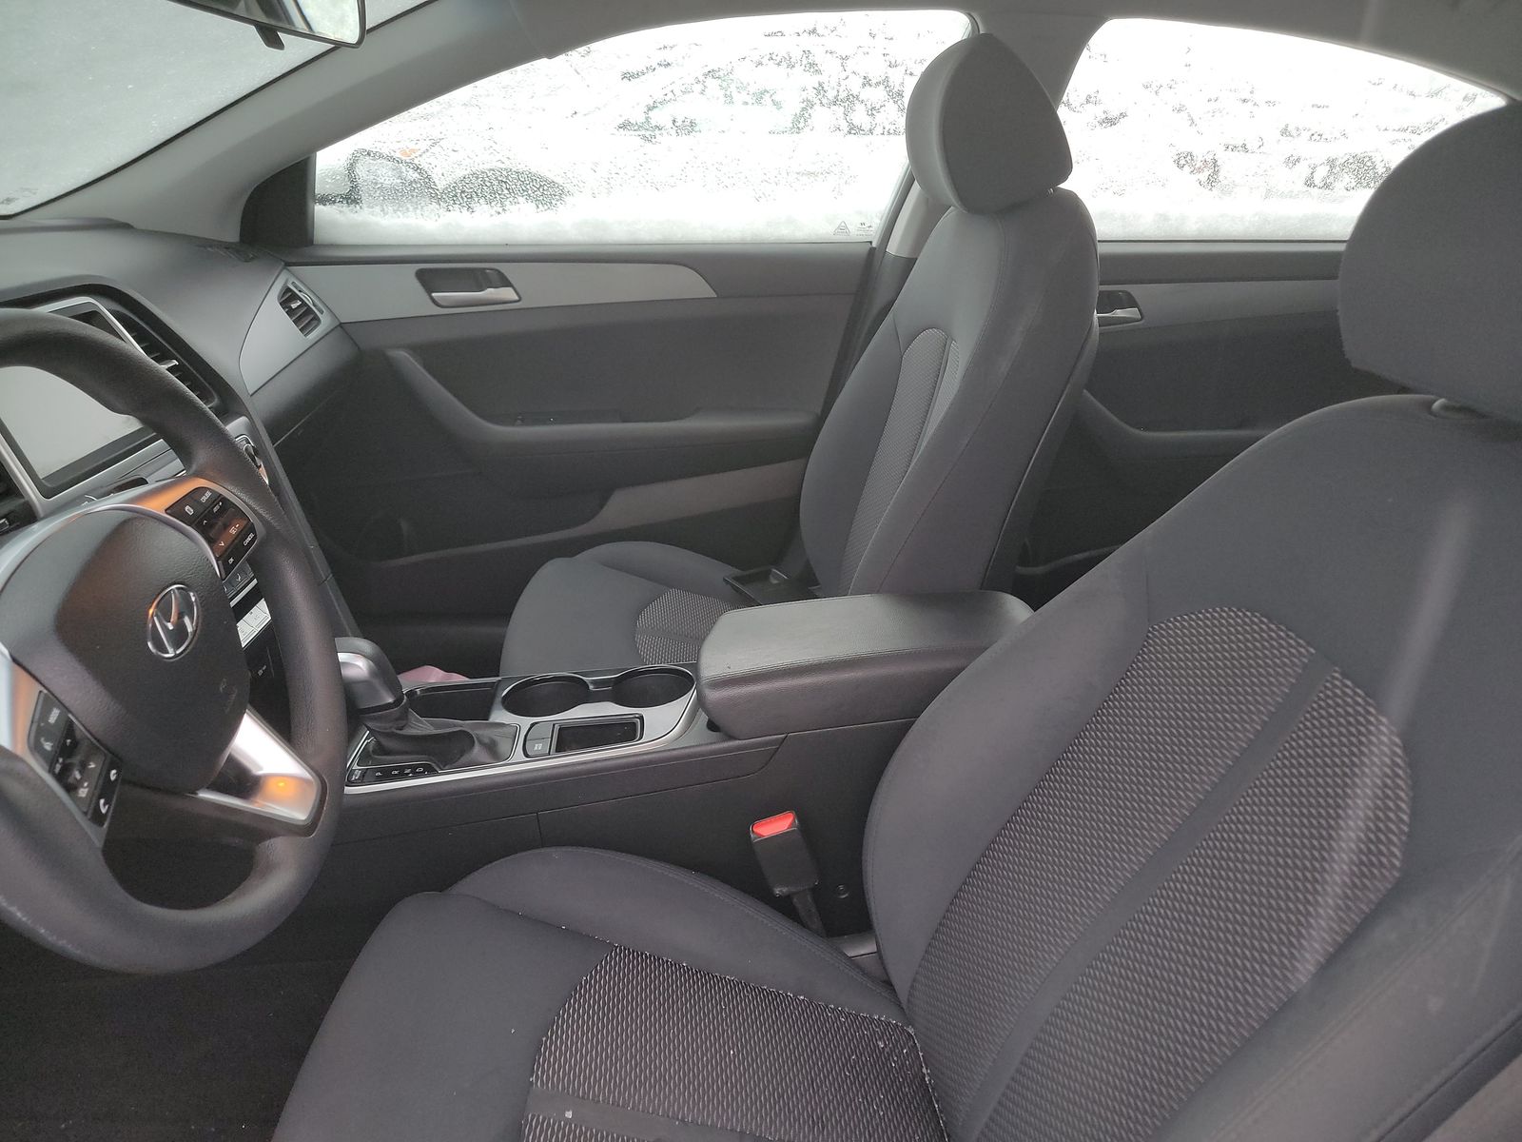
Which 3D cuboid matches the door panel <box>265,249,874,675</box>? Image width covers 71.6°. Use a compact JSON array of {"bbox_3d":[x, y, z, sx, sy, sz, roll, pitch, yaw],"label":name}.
[{"bbox_3d":[-0.325,-0.192,1.697,0.990,0.640,0.150,0,22,-1],"label":"door panel"}]

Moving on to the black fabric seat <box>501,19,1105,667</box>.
[{"bbox_3d":[0.025,-0.150,1.347,0.740,0.970,0.530,0,22,-1],"label":"black fabric seat"}]

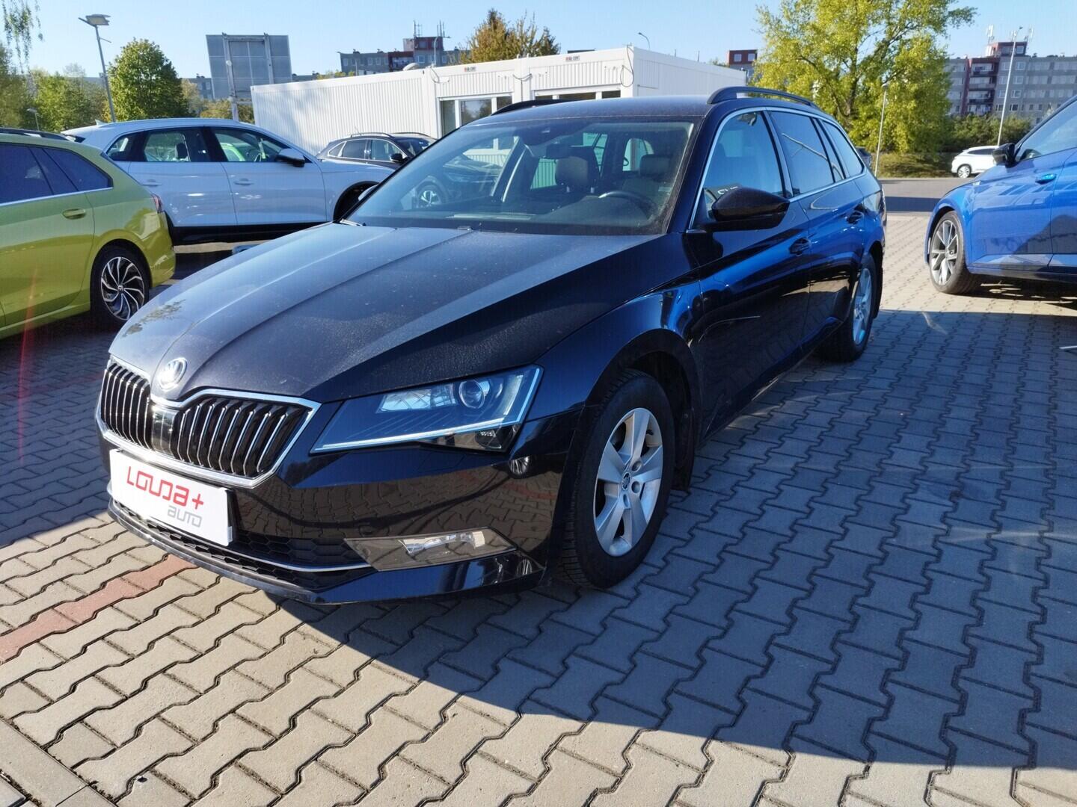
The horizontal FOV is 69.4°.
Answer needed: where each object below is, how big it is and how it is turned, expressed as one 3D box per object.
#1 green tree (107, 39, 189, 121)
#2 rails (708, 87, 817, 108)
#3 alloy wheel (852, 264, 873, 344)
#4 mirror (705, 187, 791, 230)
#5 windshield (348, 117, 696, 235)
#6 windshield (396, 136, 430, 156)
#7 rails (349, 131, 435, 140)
[{"bbox_3d":[-21.024,-15.703,42.629,4.400,7.830,4.400,-10,19,-23],"label":"green tree"},{"bbox_3d":[1.131,-1.455,3.728,0.065,0.090,1.580,10,22,33],"label":"rails"},{"bbox_3d":[1.828,-0.582,4.559,0.160,0.445,0.445,10,22,33],"label":"alloy wheel"},{"bbox_3d":[0.740,-0.692,2.752,0.250,0.160,0.180,10,22,33],"label":"mirror"},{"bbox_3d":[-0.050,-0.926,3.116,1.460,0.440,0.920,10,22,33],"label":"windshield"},{"bbox_3d":[-2.192,-5.195,15.879,0.850,0.500,1.360,11,22,34],"label":"windshield"},{"bbox_3d":[-3.048,-5.633,16.369,1.400,0.130,1.200,11,22,34],"label":"rails"}]

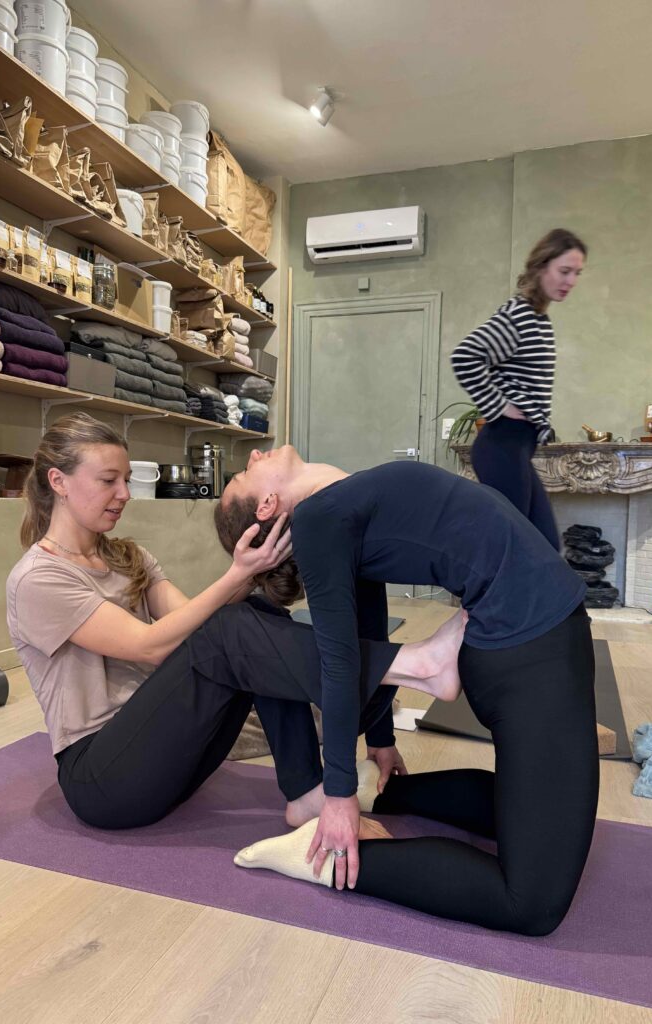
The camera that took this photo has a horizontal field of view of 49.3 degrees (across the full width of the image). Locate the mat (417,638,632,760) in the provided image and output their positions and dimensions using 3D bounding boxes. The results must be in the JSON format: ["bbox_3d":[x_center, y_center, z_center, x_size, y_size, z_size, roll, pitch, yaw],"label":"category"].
[{"bbox_3d":[0.860,0.656,2.926,0.620,0.018,1.850,2,1,20],"label":"mat"}]

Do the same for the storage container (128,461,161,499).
[{"bbox_3d":[-1.006,-0.174,3.837,0.210,0.200,0.210,2,1,20],"label":"storage container"}]

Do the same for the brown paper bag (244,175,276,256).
[{"bbox_3d":[-0.567,-2.020,4.878,0.260,0.470,0.450,2,1,20],"label":"brown paper bag"}]

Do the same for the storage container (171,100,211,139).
[{"bbox_3d":[-0.800,-2.280,4.205,0.217,0.200,0.217,2,1,0],"label":"storage container"}]

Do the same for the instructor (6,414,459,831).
[{"bbox_3d":[-0.234,0.222,1.542,1.080,0.860,0.460,2,1,20],"label":"instructor"}]

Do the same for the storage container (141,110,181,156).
[{"bbox_3d":[-0.908,-2.064,3.927,0.213,0.195,0.213,2,1,0],"label":"storage container"}]

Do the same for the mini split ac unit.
[{"bbox_3d":[0.278,-1.974,5.074,0.830,0.285,0.200,2,1,20],"label":"mini split ac unit"}]

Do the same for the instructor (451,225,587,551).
[{"bbox_3d":[0.664,-0.153,2.481,0.520,1.640,0.450,2,1,20],"label":"instructor"}]

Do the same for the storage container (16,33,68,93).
[{"bbox_3d":[-1.223,-1.883,3.069,0.207,0.230,0.207,2,1,20],"label":"storage container"}]

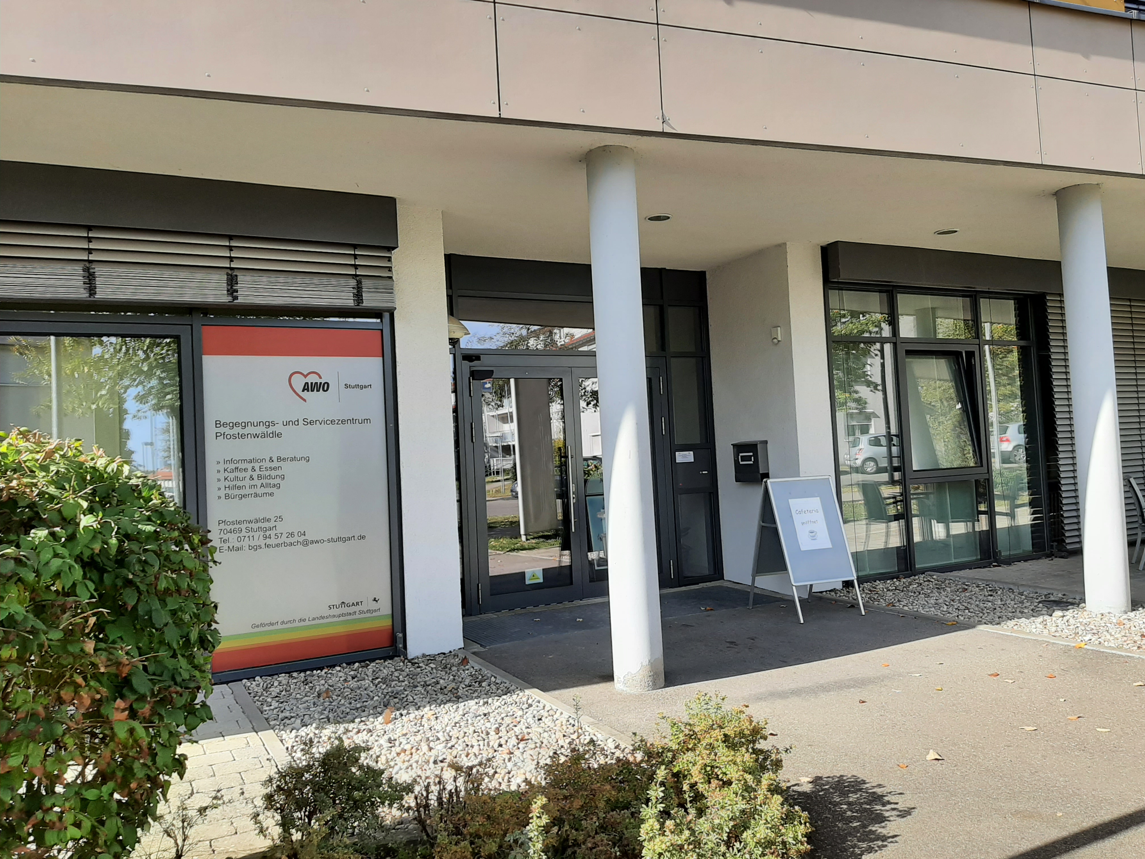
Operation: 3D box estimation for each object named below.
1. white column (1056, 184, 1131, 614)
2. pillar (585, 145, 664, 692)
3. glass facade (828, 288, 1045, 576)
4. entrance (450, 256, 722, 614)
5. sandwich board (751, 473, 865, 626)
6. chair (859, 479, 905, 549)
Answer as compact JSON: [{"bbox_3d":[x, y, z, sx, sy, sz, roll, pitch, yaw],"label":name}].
[{"bbox_3d":[4.048,-0.230,6.681,0.300,3.279,0.300,-2,-2,-28],"label":"white column"},{"bbox_3d":[0.323,-0.082,5.323,0.300,3.294,0.300,-3,-2,0],"label":"pillar"},{"bbox_3d":[4.076,0.008,9.306,3.299,2.922,0.150,-2,-2,-28],"label":"glass facade"},{"bbox_3d":[0.120,0.001,8.362,3.080,3.248,0.250,-2,-2,-28],"label":"entrance"},{"bbox_3d":[1.919,0.961,7.145,0.620,1.115,0.730,-2,-2,-20],"label":"sandwich board"},{"bbox_3d":[3.839,1.054,10.500,0.560,0.860,0.520,-1,-2,-40],"label":"chair"}]

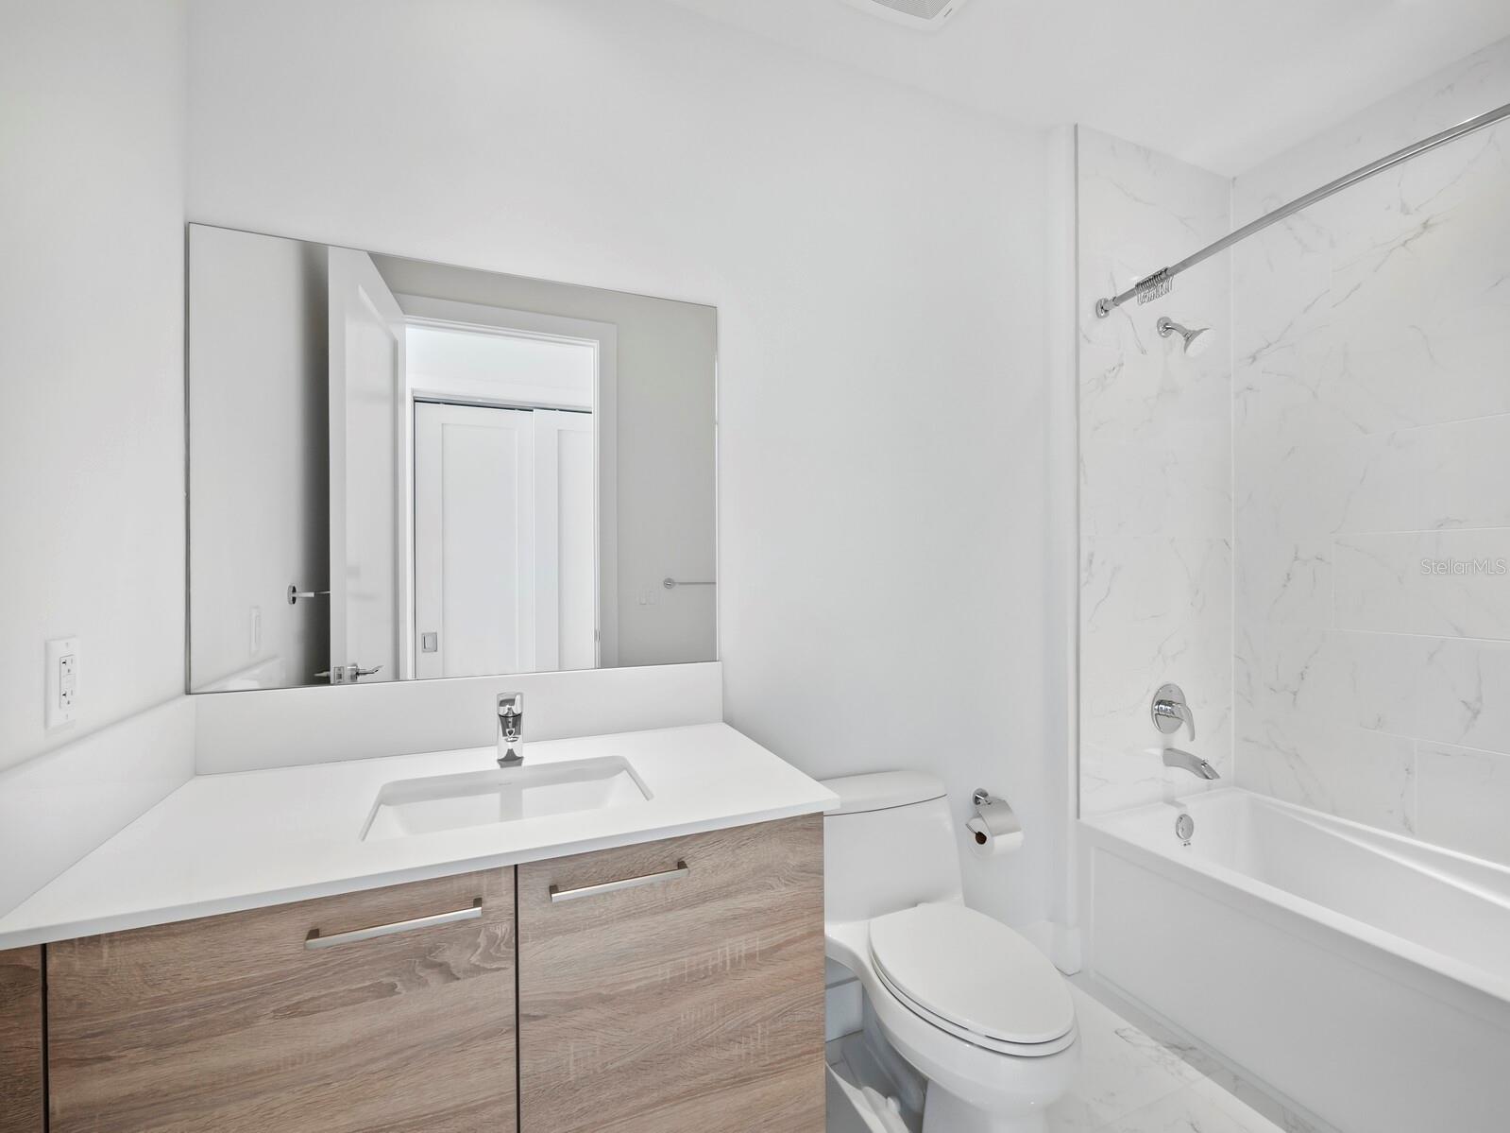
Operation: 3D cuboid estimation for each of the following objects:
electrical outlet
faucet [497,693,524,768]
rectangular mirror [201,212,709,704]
[{"bbox_3d":[-0.910,0.152,0.803,0.008,0.114,0.067,0,0,-22],"label":"electrical outlet"},{"bbox_3d":[-0.477,0.317,1.193,0.049,0.138,0.140,0,0,-22],"label":"faucet"},{"bbox_3d":[-0.564,-0.200,1.306,1.012,0.860,0.015,0,0,-22],"label":"rectangular mirror"}]

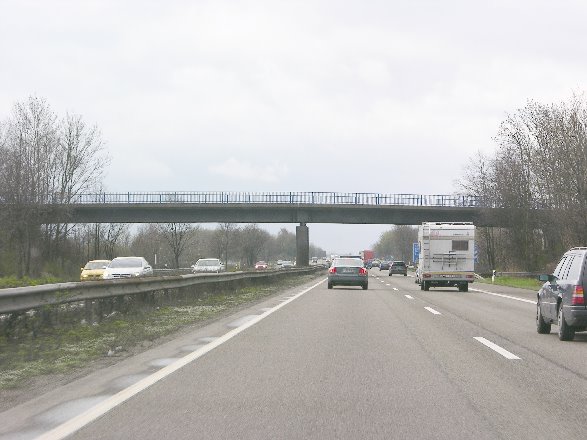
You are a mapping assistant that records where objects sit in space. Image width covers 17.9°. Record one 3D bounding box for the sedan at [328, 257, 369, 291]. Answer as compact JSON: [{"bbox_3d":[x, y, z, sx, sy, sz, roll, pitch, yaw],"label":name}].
[{"bbox_3d":[2.451,2.398,82.948,1.760,1.402,4.500,0,-1,2],"label":"sedan"}]

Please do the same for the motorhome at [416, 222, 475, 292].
[{"bbox_3d":[6.743,1.656,82.748,2.244,3.013,5.900,0,-1,2],"label":"motorhome"}]

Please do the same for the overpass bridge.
[{"bbox_3d":[-1.063,1.290,170.150,46.918,7.504,7.200,0,-1,-20],"label":"overpass bridge"}]

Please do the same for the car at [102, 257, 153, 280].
[{"bbox_3d":[-7.270,2.376,82.800,1.750,1.430,4.450,0,-1,2],"label":"car"}]

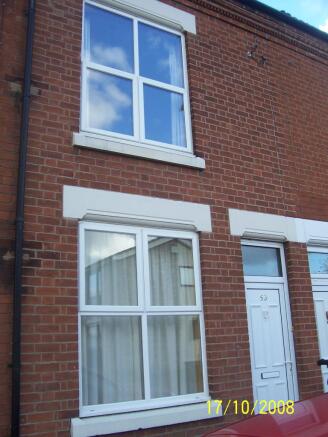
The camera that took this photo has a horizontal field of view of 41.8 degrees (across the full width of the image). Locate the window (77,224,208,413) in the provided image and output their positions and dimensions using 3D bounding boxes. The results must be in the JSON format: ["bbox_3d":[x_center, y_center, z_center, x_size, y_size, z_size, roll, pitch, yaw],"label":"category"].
[{"bbox_3d":[-0.187,0.996,4.467,1.430,1.820,0.100,7,-18,-29],"label":"window"}]

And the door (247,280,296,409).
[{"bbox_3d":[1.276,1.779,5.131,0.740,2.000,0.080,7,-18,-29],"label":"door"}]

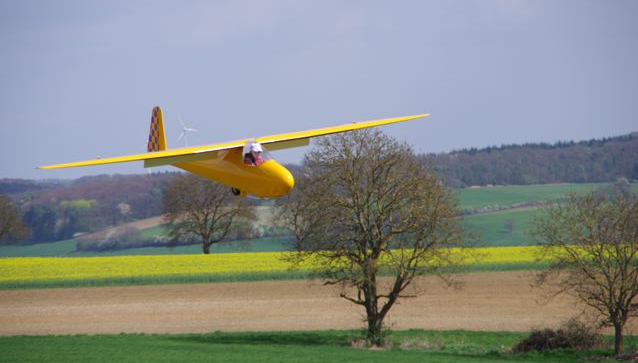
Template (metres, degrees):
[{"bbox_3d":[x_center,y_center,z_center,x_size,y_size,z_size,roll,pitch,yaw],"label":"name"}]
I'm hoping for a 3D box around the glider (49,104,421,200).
[{"bbox_3d":[-2.215,-0.573,77.870,10.400,1.650,5.550,-8,11,-37],"label":"glider"}]

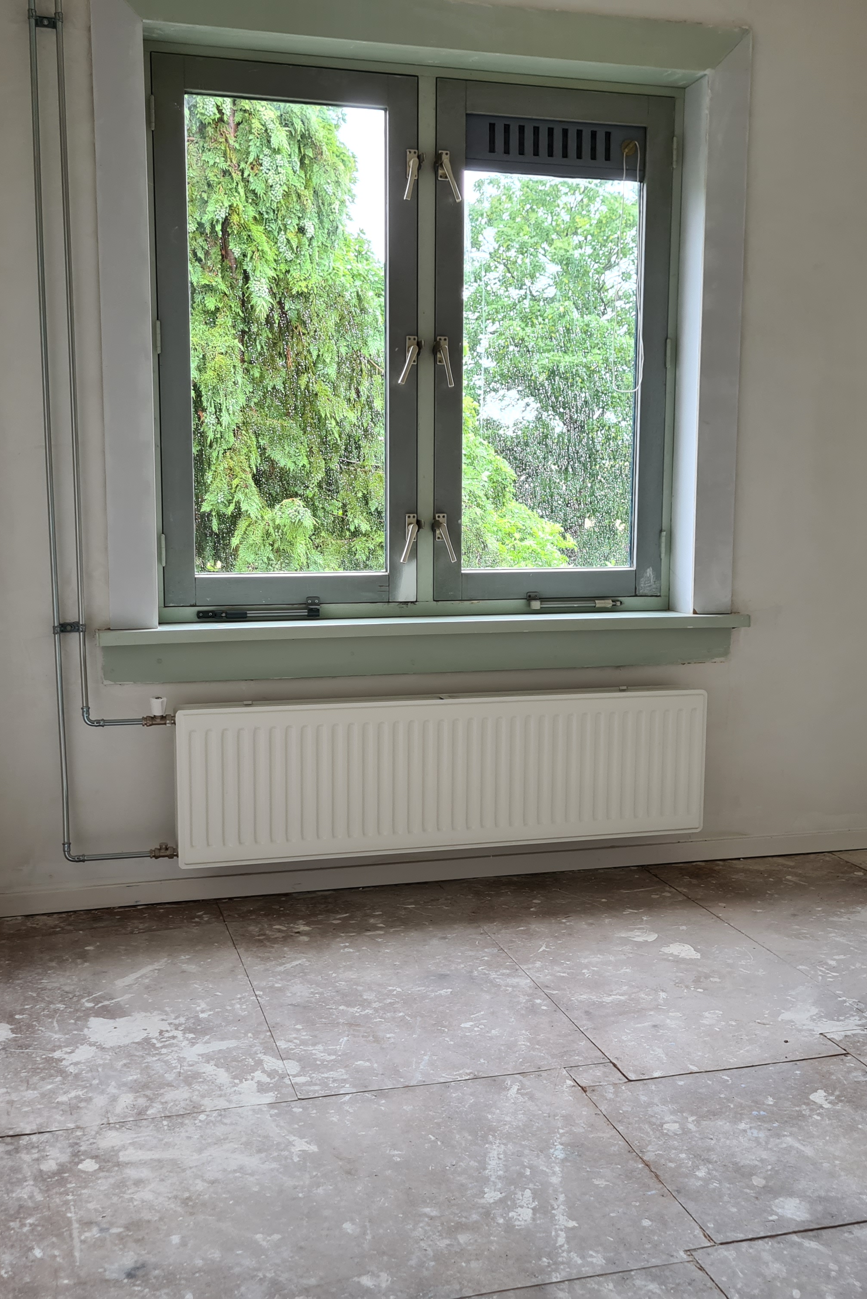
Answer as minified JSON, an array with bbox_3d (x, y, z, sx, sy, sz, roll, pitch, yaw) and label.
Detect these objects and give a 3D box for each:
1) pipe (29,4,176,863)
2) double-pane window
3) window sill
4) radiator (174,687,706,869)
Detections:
[{"bbox_3d":[-0.785,-0.478,3.123,0.285,2.018,0.063,-2,8,-15],"label":"pipe"},{"bbox_3d":[-0.030,-0.800,3.495,1.398,1.394,0.080,-2,8,-15],"label":"double-pane window"},{"bbox_3d":[0.009,-0.013,3.481,1.758,0.135,0.185,-2,8,-15],"label":"window sill"},{"bbox_3d":[0.047,0.320,3.420,1.417,0.399,0.095,-2,8,-15],"label":"radiator"}]

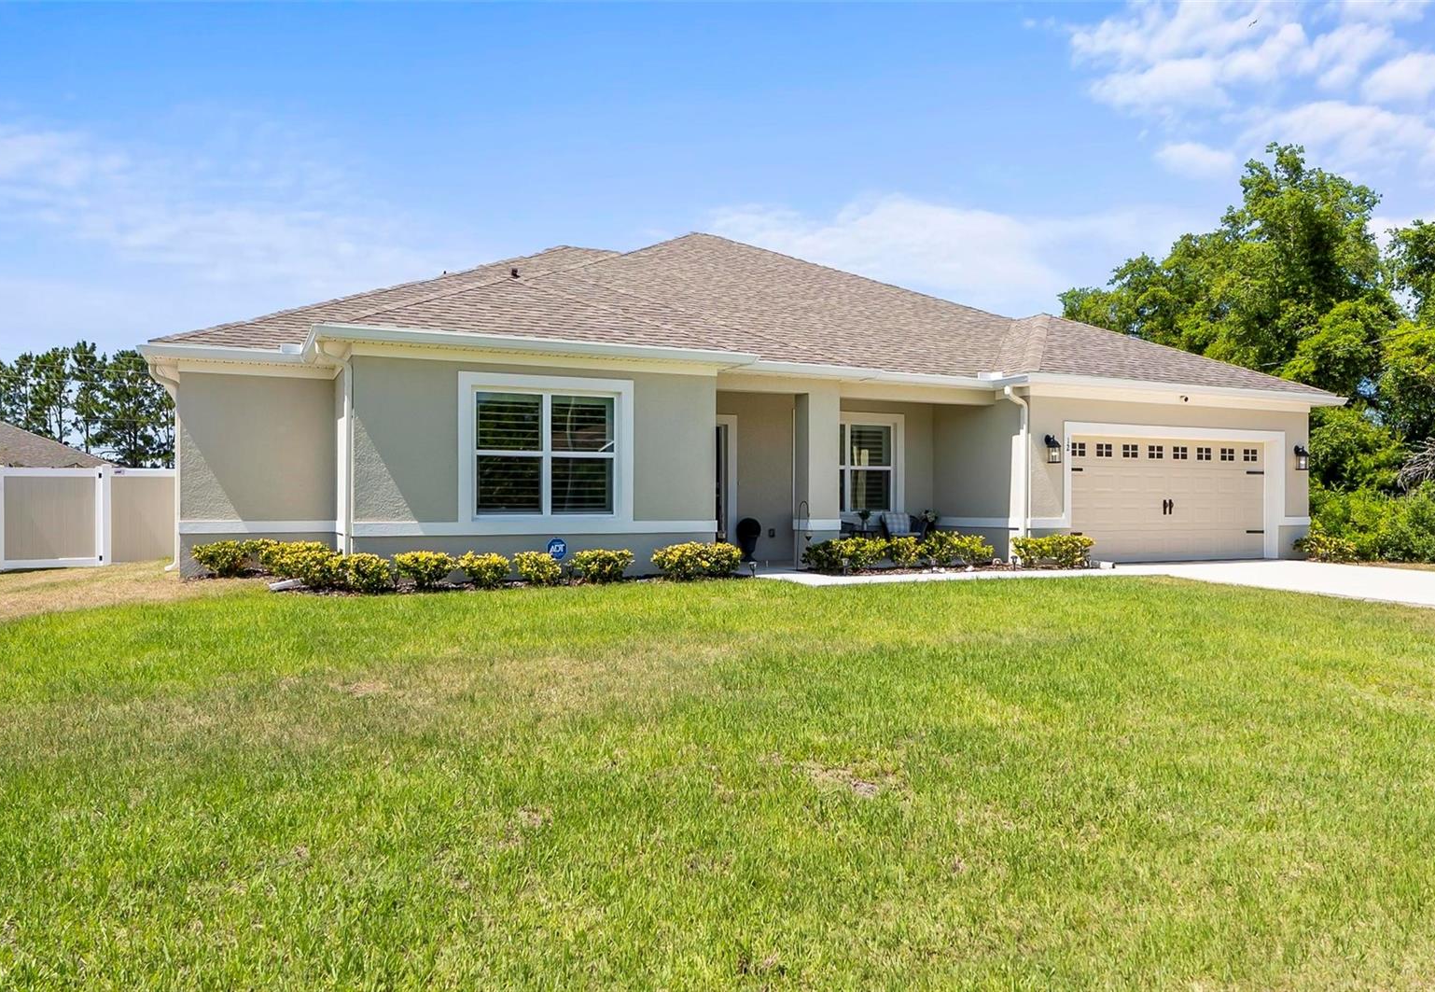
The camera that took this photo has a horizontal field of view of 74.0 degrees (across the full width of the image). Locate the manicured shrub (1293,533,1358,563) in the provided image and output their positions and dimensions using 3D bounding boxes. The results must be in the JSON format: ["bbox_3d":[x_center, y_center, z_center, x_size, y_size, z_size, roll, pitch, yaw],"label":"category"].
[{"bbox_3d":[10.669,0.910,16.709,1.111,0.516,0.974,0,0,-26],"label":"manicured shrub"}]

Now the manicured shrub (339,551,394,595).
[{"bbox_3d":[-3.766,0.827,10.236,0.565,0.426,0.548,0,0,-26],"label":"manicured shrub"}]

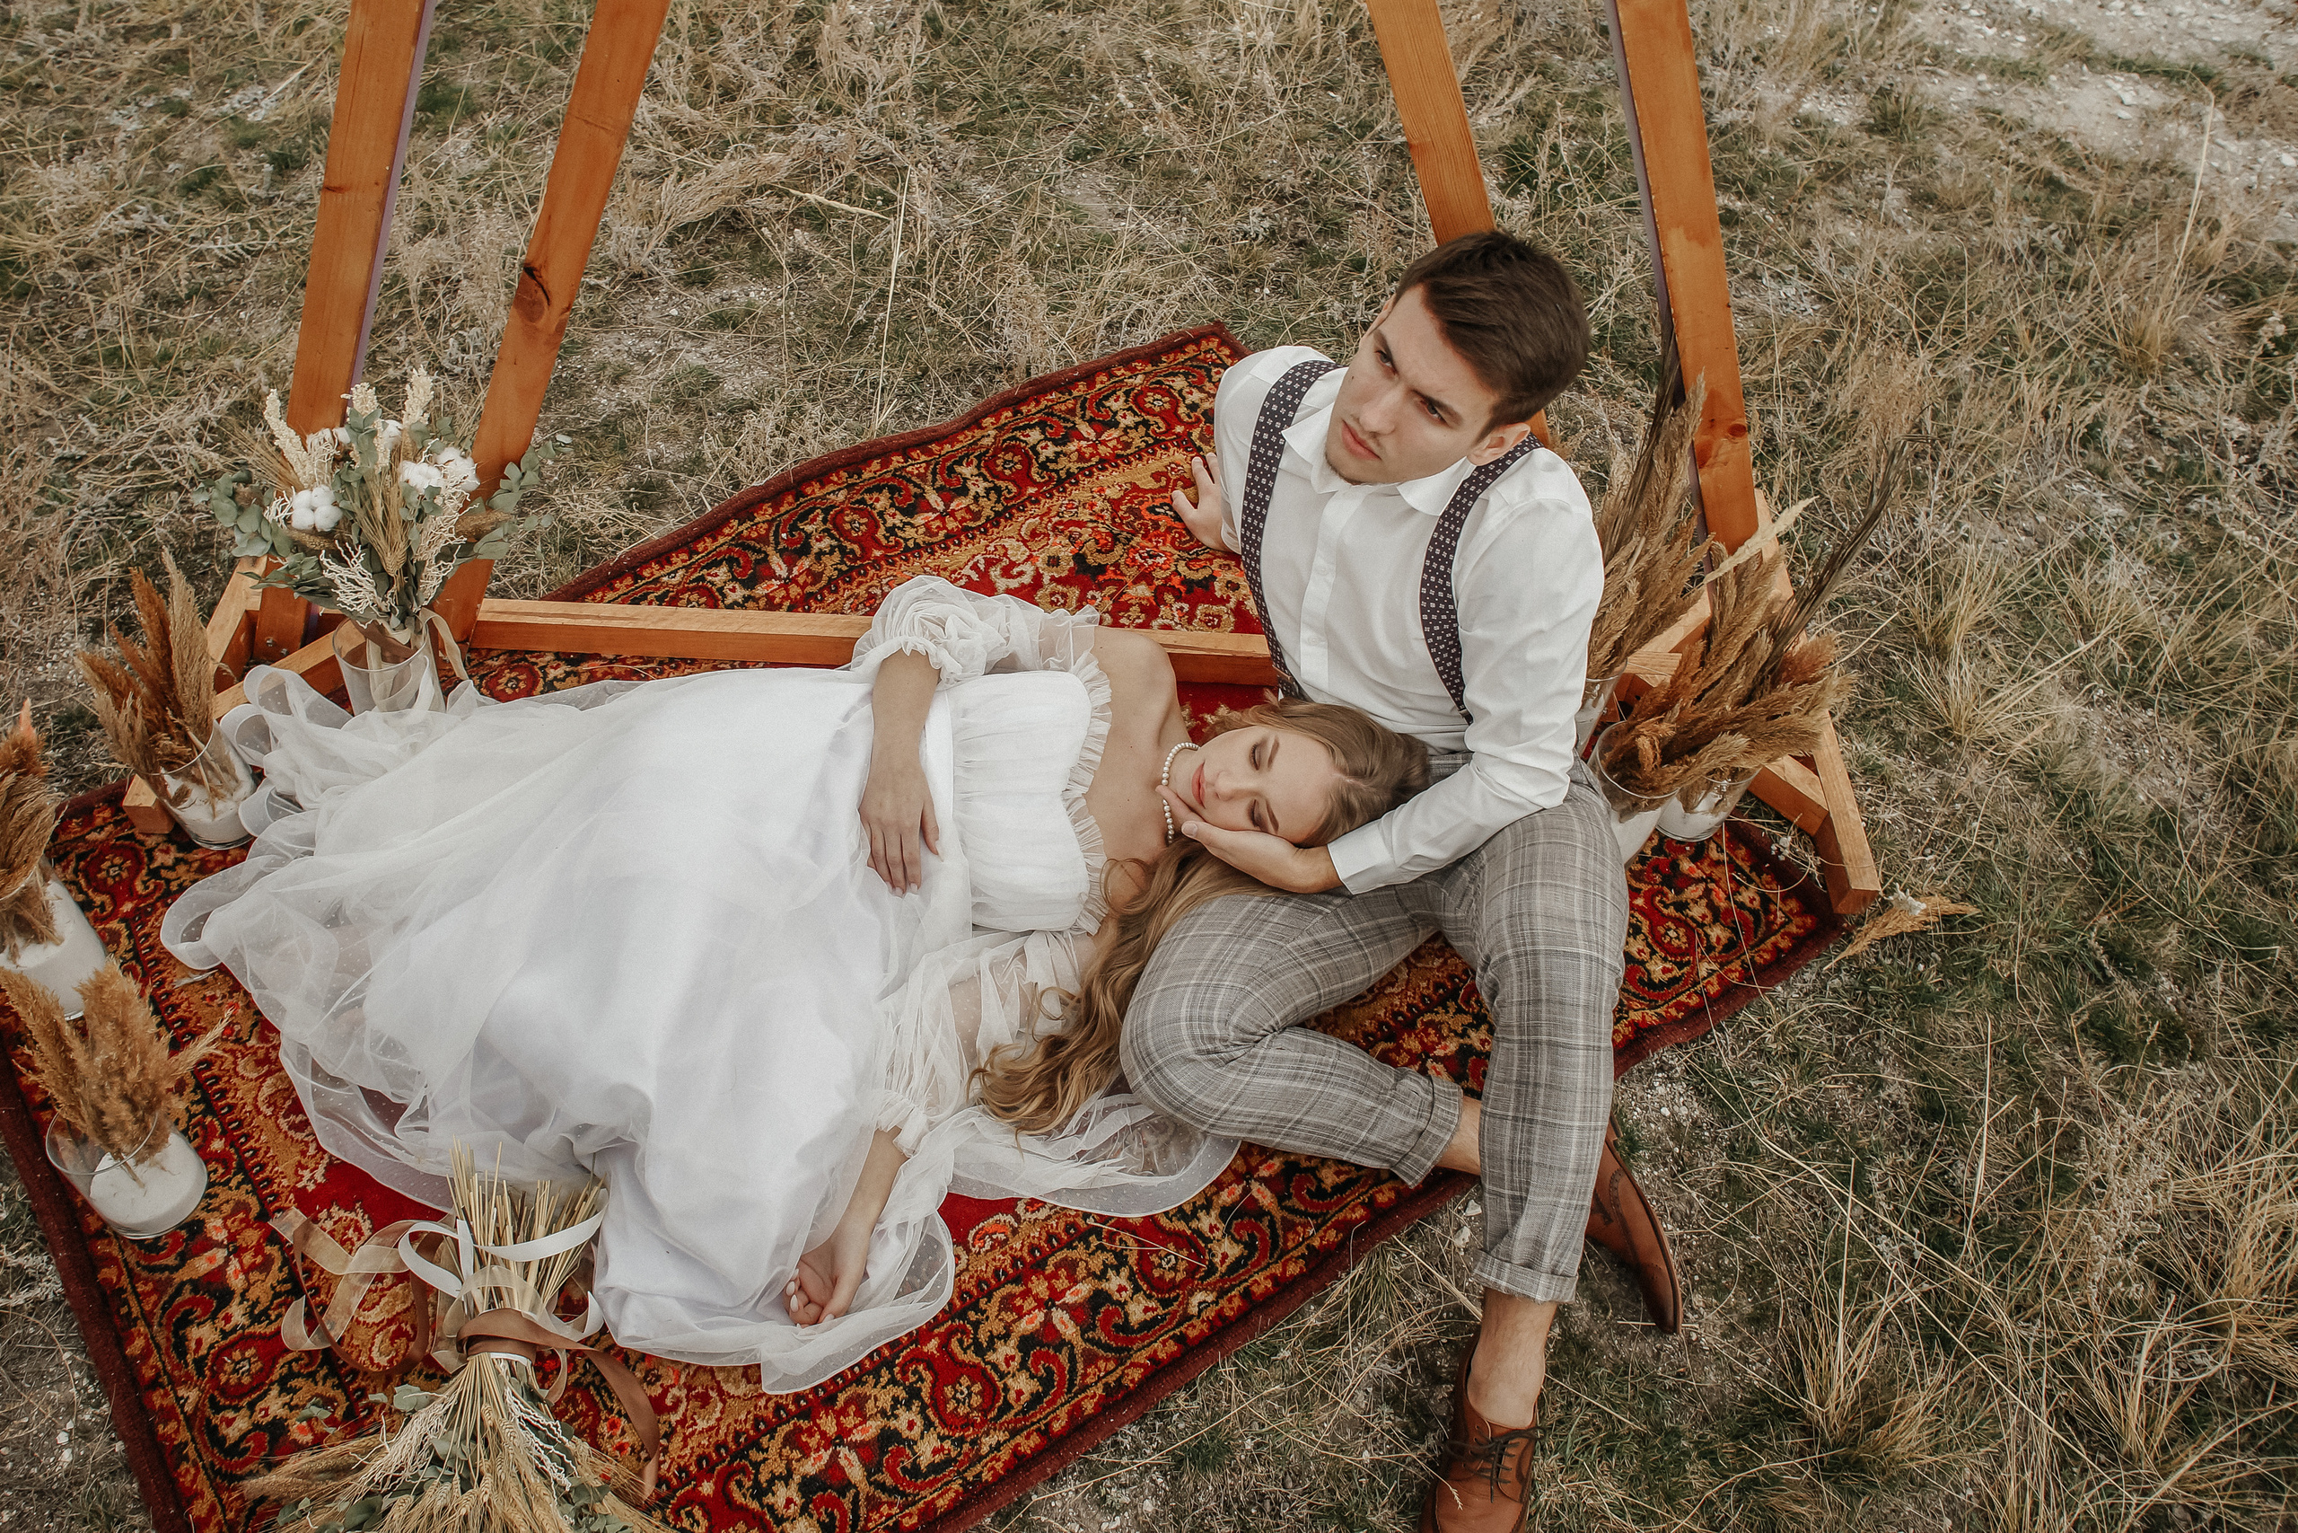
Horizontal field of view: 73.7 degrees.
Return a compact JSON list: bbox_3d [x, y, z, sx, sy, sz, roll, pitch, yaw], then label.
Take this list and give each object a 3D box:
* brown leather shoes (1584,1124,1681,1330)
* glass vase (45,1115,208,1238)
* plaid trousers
[{"bbox_3d":[0.463,0.497,1.650,0.110,0.100,0.295,-13,52,-1],"label":"brown leather shoes"},{"bbox_3d":[-1.066,0.411,1.603,0.107,0.130,0.107,2,48,-2],"label":"glass vase"},{"bbox_3d":[0.327,0.163,1.707,0.550,0.430,0.740,23,51,16],"label":"plaid trousers"}]

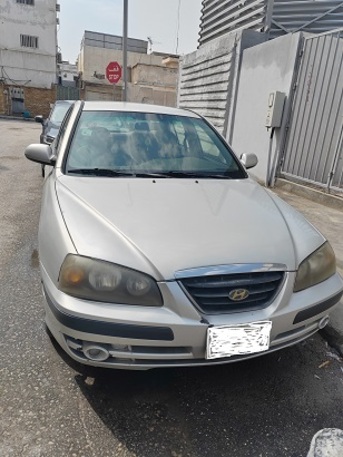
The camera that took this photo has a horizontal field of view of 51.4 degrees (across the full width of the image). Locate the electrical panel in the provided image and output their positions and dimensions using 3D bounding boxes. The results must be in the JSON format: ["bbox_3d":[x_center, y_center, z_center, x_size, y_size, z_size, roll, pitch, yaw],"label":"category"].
[{"bbox_3d":[1.955,-2.219,6.683,0.180,0.600,0.220,-1,18,-17],"label":"electrical panel"}]

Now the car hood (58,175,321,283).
[{"bbox_3d":[0.140,-0.077,2.083,1.480,0.240,1.150,-2,25,-18],"label":"car hood"}]

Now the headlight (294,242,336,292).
[{"bbox_3d":[0.773,0.188,1.962,0.513,0.190,0.232,-7,21,-32],"label":"headlight"}]

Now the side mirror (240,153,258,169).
[{"bbox_3d":[0.672,-0.591,3.169,0.230,0.155,0.135,-2,18,-18],"label":"side mirror"}]

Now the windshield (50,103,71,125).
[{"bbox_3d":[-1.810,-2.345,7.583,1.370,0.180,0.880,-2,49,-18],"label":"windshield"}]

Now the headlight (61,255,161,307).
[{"bbox_3d":[-0.287,0.221,1.620,0.513,0.190,0.232,3,17,-4],"label":"headlight"}]

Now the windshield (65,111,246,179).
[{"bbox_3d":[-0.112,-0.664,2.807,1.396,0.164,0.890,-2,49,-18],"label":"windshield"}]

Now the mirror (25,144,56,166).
[{"bbox_3d":[-0.955,-0.540,2.644,0.230,0.155,0.135,-2,18,-18],"label":"mirror"}]

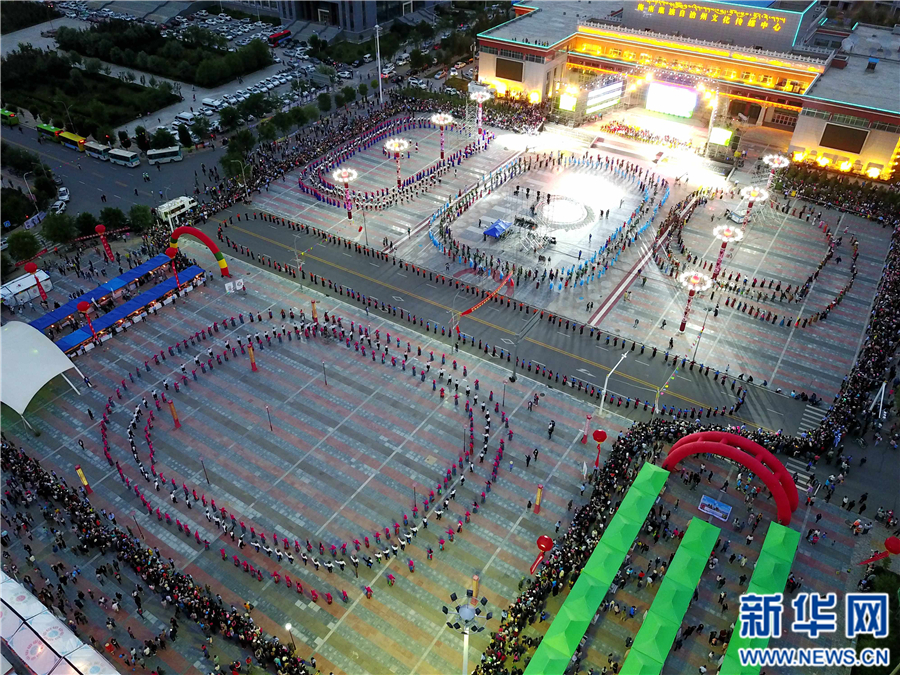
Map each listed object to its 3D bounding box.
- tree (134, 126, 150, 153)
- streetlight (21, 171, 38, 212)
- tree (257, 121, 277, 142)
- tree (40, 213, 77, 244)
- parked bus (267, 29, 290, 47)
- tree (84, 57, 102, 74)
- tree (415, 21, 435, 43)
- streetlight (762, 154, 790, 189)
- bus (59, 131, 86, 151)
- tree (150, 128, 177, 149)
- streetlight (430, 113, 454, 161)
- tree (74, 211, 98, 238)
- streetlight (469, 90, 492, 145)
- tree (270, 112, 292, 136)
[{"bbox_3d":[-69.442,-44.985,153.136,3.155,6.208,3.155,22,44,26],"label":"tree"},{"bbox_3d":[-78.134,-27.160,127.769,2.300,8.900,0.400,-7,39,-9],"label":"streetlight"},{"bbox_3d":[-42.034,-47.101,155.491,4.200,5.400,4.200,0,39,0],"label":"tree"},{"bbox_3d":[-69.565,-19.368,120.806,5.868,6.110,5.868,22,44,26],"label":"tree"},{"bbox_3d":[-57.658,-101.944,230.202,2.450,3.200,9.800,15,40,19],"label":"parked bus"},{"bbox_3d":[-107.192,-81.787,203.342,4.900,5.200,4.900,22,43,26],"label":"tree"},{"bbox_3d":[-8.510,-102.507,226.954,6.600,7.000,6.600,0,38,0],"label":"tree"},{"bbox_3d":[62.396,-30.391,131.787,4.350,9.500,4.350,23,44,25],"label":"streetlight"},{"bbox_3d":[-88.100,-45.723,158.231,8.200,2.850,2.250,21,43,26],"label":"bus"},{"bbox_3d":[-64.065,-43.822,151.589,5.502,5.553,5.502,22,43,25],"label":"tree"},{"bbox_3d":[-1.661,-43.320,147.653,4.350,9.500,4.350,23,44,25],"label":"streetlight"},{"bbox_3d":[-66.061,-20.492,123.004,4.100,5.500,4.100,22,43,26],"label":"tree"},{"bbox_3d":[7.268,-52.460,159.174,4.400,10.300,4.400,22,43,26],"label":"streetlight"},{"bbox_3d":[-39.576,-50.377,159.255,4.600,5.800,4.600,0,39,0],"label":"tree"}]

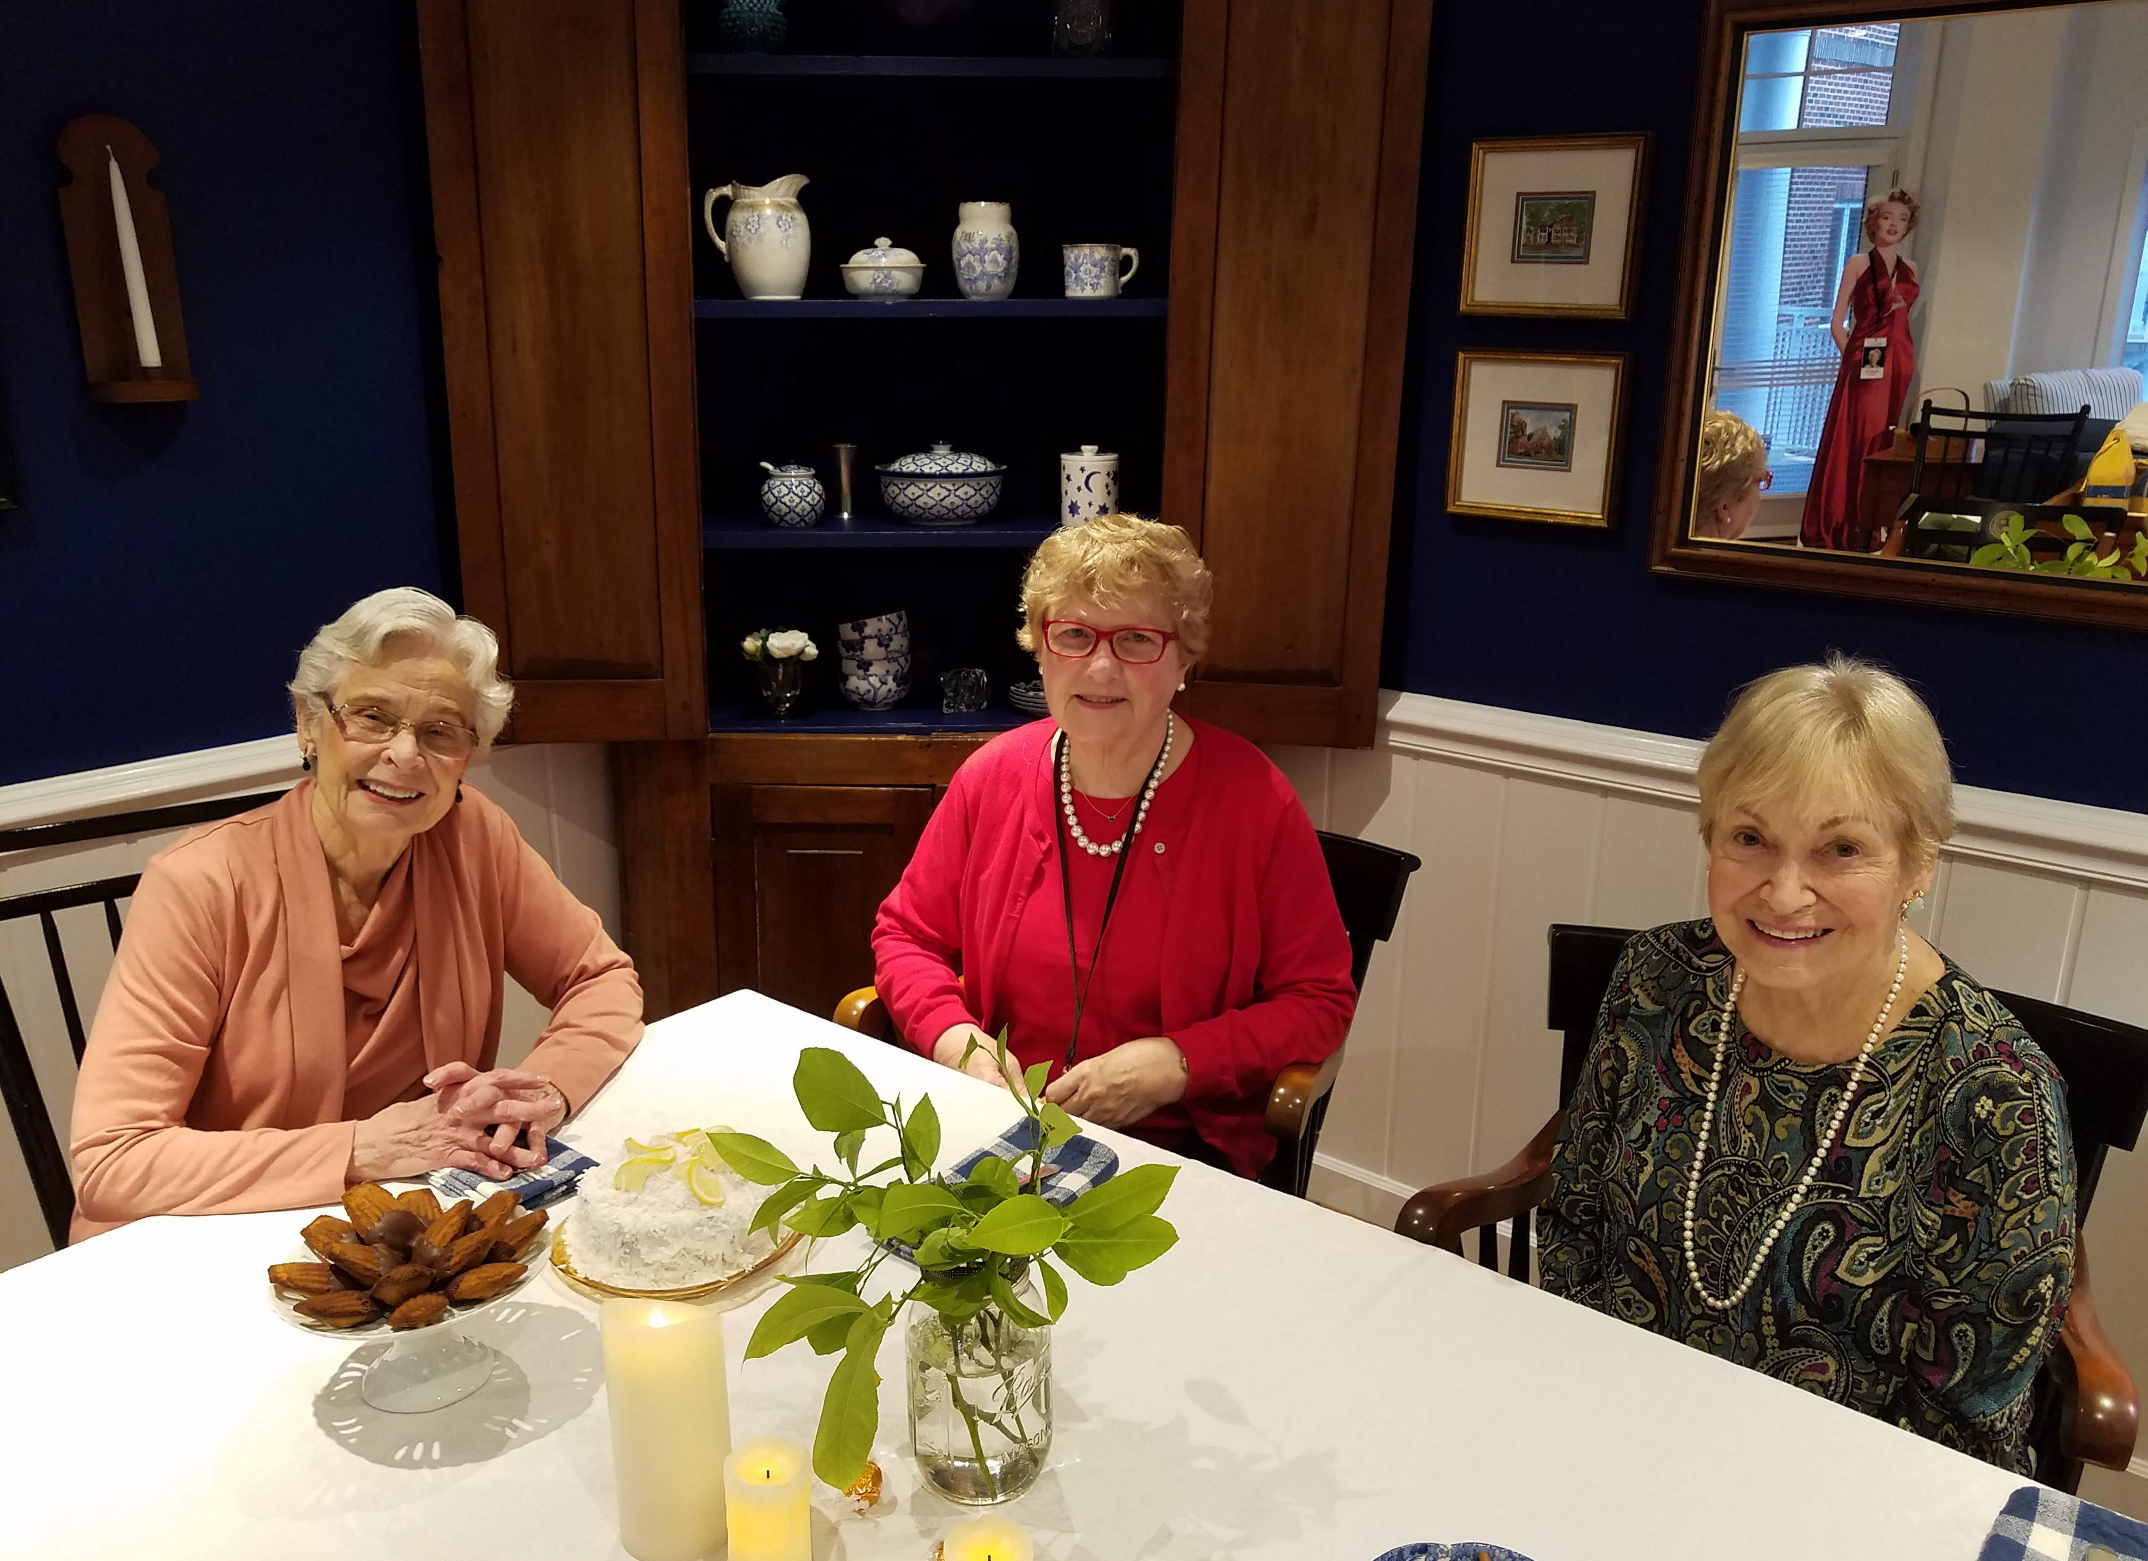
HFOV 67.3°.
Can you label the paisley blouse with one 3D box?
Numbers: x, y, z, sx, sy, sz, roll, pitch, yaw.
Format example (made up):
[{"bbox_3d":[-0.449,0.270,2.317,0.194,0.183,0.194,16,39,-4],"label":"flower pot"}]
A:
[{"bbox_3d":[0.575,0.398,1.298,0.430,0.570,0.350,12,18,35],"label":"paisley blouse"}]

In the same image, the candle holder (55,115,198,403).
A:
[{"bbox_3d":[-1.058,-0.586,1.822,0.088,0.315,0.118,14,20,40],"label":"candle holder"}]

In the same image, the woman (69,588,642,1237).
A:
[{"bbox_3d":[-0.725,0.439,1.639,0.510,1.230,0.660,-12,20,-38],"label":"woman"}]

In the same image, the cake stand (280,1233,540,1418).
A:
[{"bbox_3d":[-0.470,0.389,1.167,0.184,0.095,0.184,1,16,0],"label":"cake stand"}]

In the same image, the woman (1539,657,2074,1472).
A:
[{"bbox_3d":[0.606,0.504,1.435,0.470,1.270,0.670,10,18,28],"label":"woman"}]

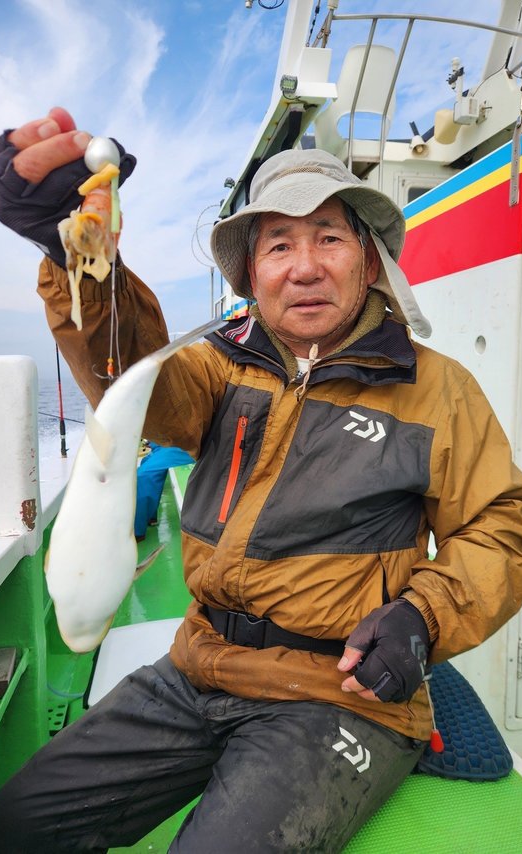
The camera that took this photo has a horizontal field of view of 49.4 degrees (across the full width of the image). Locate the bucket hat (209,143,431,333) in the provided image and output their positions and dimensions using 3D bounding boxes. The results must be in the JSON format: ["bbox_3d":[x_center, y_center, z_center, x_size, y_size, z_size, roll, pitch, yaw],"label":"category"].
[{"bbox_3d":[0.078,-0.266,0.805,0.300,0.250,0.310,-4,5,16],"label":"bucket hat"}]

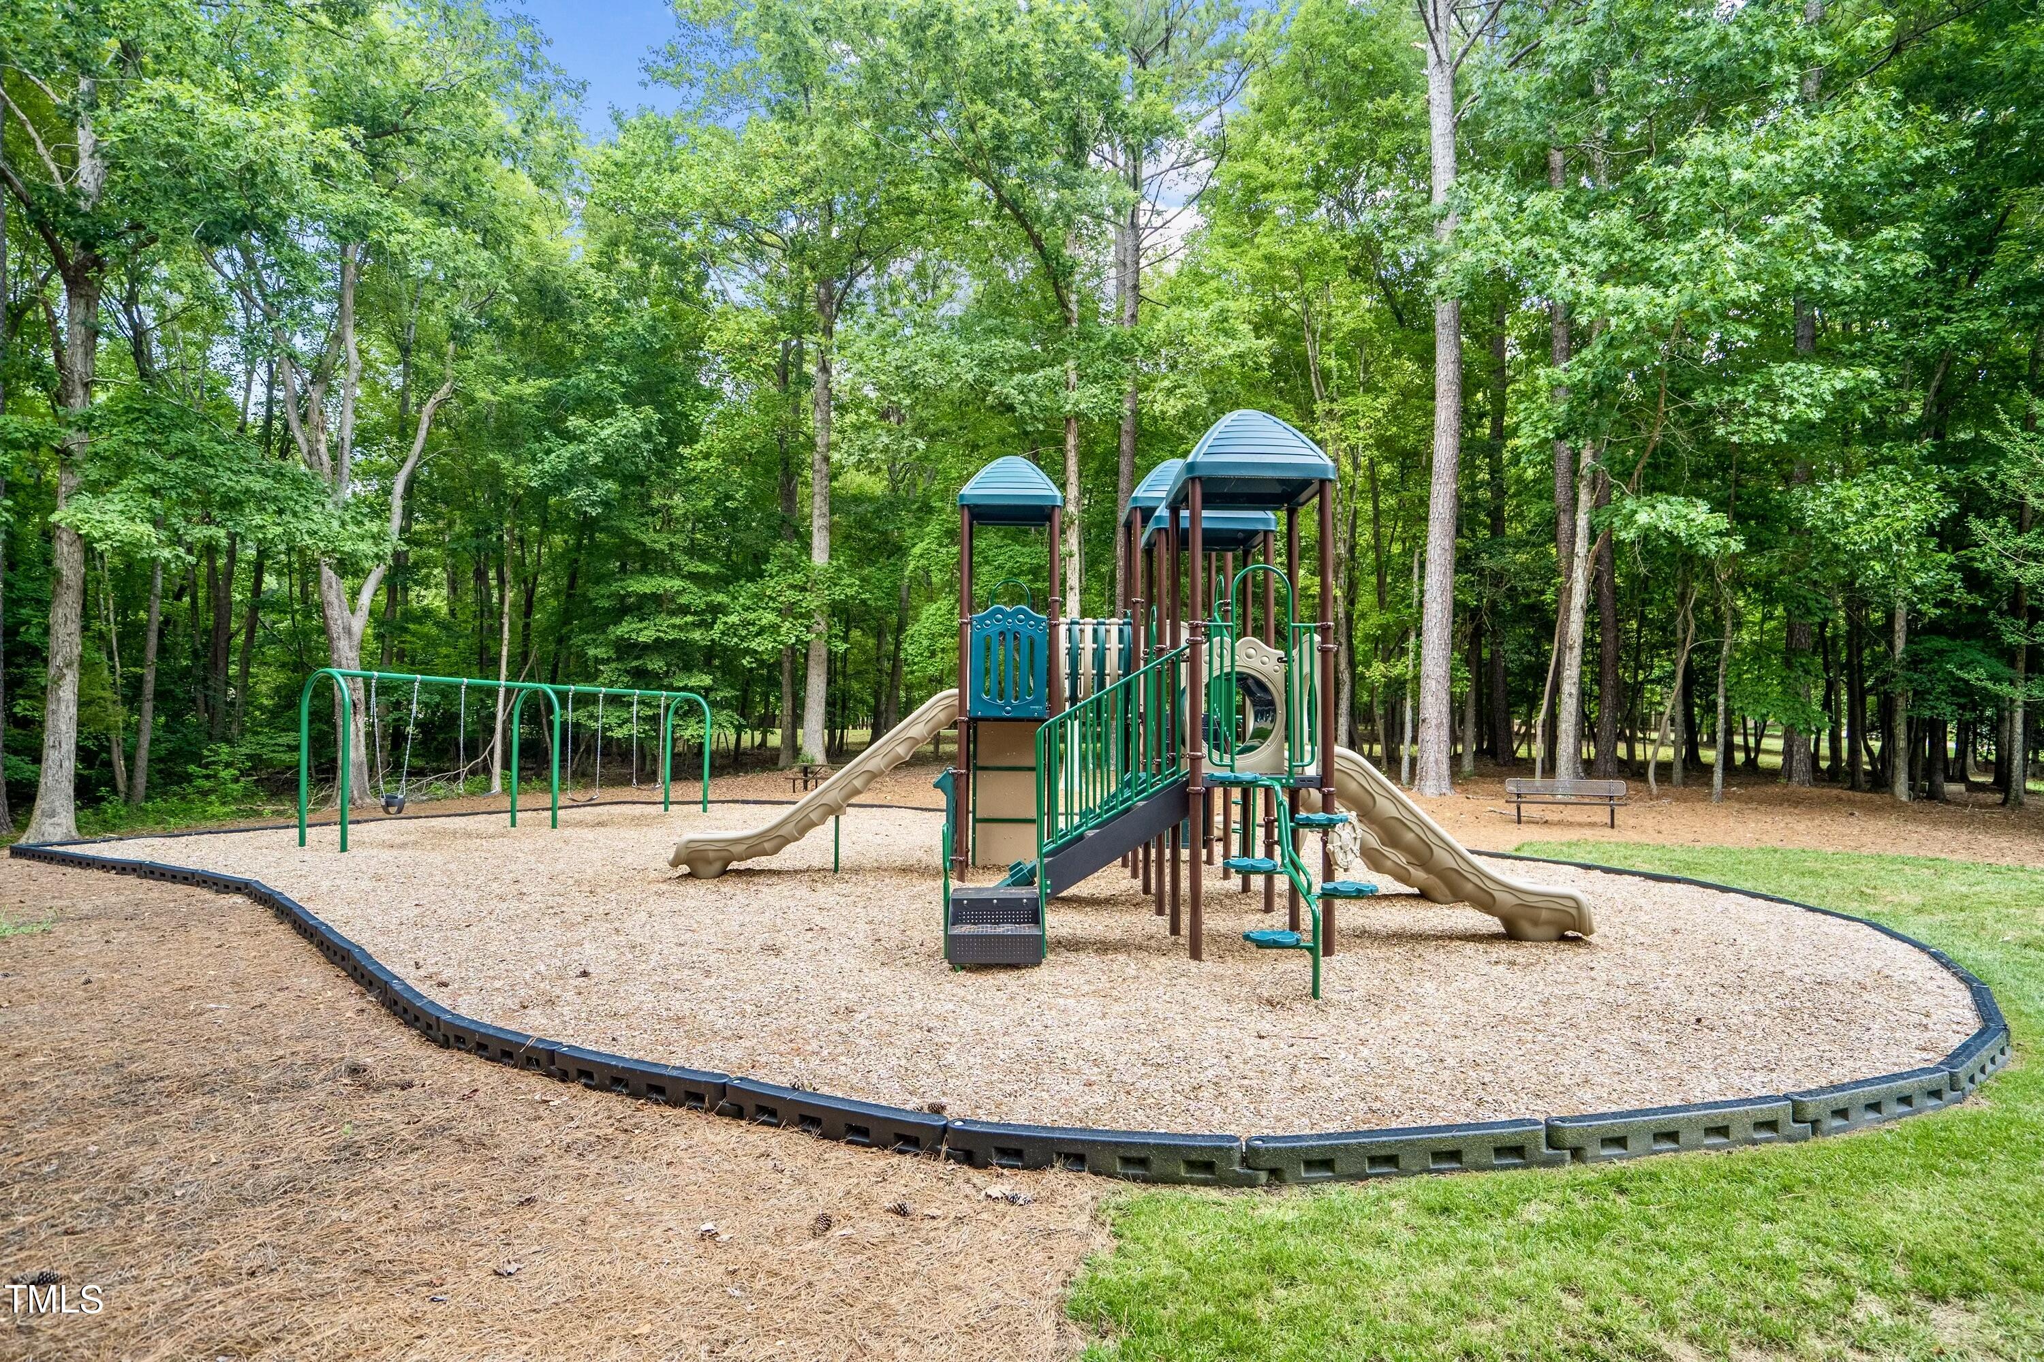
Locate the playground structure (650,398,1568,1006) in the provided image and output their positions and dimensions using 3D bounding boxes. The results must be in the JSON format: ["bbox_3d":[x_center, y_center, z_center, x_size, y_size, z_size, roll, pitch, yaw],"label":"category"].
[{"bbox_3d":[0.381,-0.170,10.513,8.400,4.600,7.200,0,-2,0],"label":"playground structure"}]

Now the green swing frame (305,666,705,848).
[{"bbox_3d":[-7.727,1.145,17.318,1.050,2.370,7.000,-1,-2,24],"label":"green swing frame"}]

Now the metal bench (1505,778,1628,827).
[{"bbox_3d":[9.119,2.055,18.140,1.830,0.800,0.600,-1,-2,25],"label":"metal bench"}]

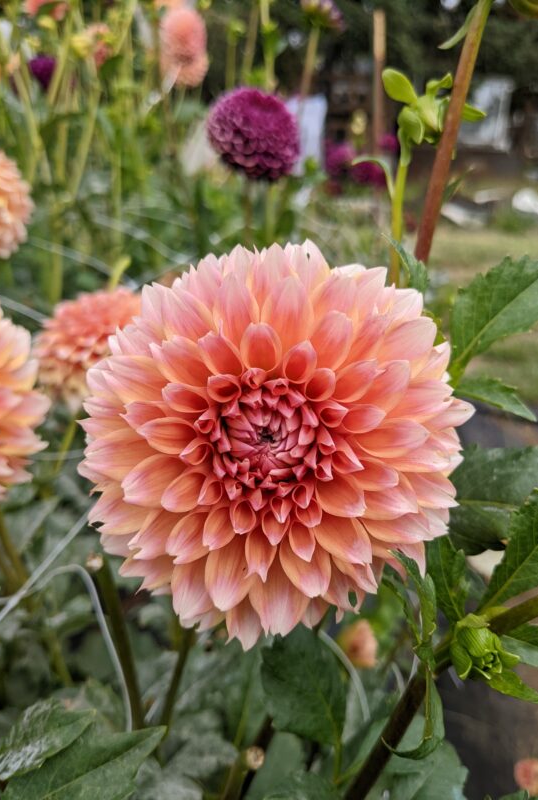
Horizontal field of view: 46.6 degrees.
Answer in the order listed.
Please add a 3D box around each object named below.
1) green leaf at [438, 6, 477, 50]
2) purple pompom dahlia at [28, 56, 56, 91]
[{"bbox_3d":[0.076,-0.149,0.249,0.023,0.005,0.006,-47,38,0],"label":"green leaf"},{"bbox_3d":[-0.474,-0.680,1.300,0.059,0.066,0.059,0,22,0],"label":"purple pompom dahlia"}]

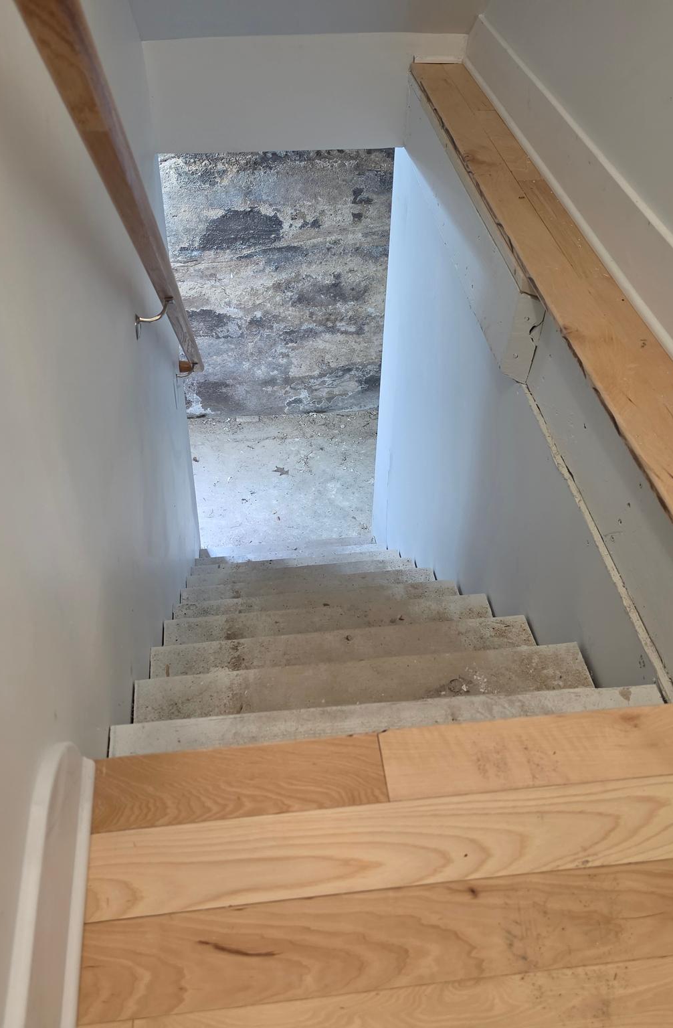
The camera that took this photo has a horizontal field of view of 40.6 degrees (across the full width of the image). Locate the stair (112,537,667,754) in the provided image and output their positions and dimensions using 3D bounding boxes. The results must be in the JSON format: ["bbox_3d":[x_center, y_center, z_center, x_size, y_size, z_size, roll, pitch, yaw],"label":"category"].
[{"bbox_3d":[-0.059,0.403,2.975,0.880,2.187,2.680,-4,42,-6],"label":"stair"}]

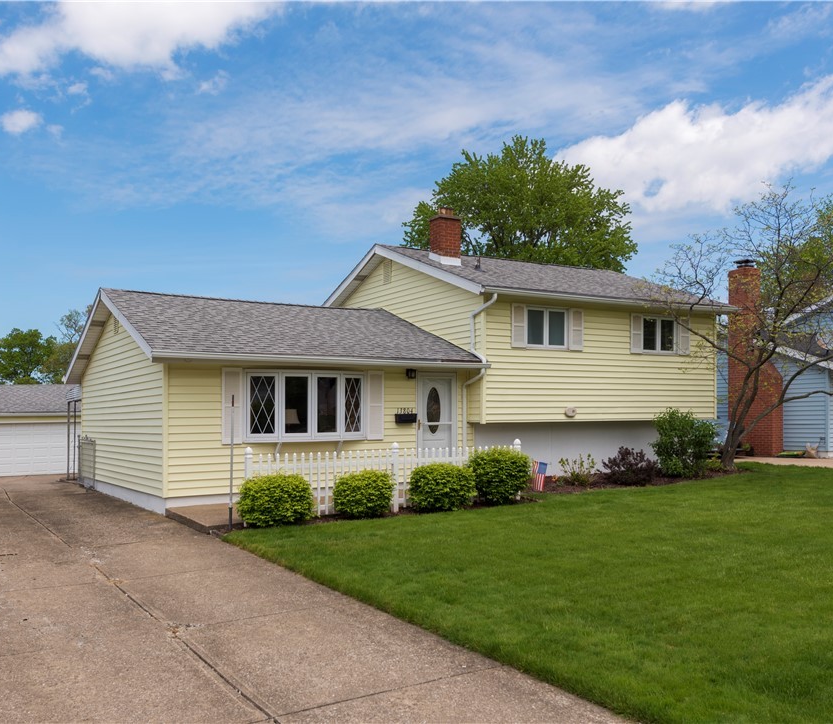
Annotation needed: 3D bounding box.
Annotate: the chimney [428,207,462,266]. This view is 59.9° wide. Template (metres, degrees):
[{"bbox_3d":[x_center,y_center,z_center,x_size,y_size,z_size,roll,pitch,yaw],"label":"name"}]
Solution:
[{"bbox_3d":[0.683,-2.946,17.050,0.600,1.380,0.550,2,-4,-33],"label":"chimney"}]

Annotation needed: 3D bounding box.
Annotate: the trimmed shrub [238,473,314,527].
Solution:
[{"bbox_3d":[-2.129,2.100,11.000,1.140,0.820,1.100,0,-3,0],"label":"trimmed shrub"}]

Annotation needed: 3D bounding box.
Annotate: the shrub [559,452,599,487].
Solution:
[{"bbox_3d":[3.537,2.320,15.700,0.900,0.720,0.850,0,-3,0],"label":"shrub"}]

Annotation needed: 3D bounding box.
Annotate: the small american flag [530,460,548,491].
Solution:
[{"bbox_3d":[2.508,2.334,14.750,0.350,0.640,0.120,2,-4,-33],"label":"small american flag"}]

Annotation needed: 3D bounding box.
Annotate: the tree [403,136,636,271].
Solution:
[{"bbox_3d":[4.983,-3.300,35.000,11.400,15.200,11.000,2,-4,-33],"label":"tree"}]

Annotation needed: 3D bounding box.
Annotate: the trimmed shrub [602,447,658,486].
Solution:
[{"bbox_3d":[4.762,2.310,16.100,1.240,0.840,1.120,2,-4,-33],"label":"trimmed shrub"}]

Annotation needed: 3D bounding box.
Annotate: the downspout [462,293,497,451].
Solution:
[{"bbox_3d":[1.350,0.370,15.370,0.300,3.600,0.900,2,-4,-33],"label":"downspout"}]

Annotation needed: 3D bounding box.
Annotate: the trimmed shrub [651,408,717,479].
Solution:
[{"bbox_3d":[6.347,1.920,17.200,1.550,1.600,1.450,2,-4,-33],"label":"trimmed shrub"}]

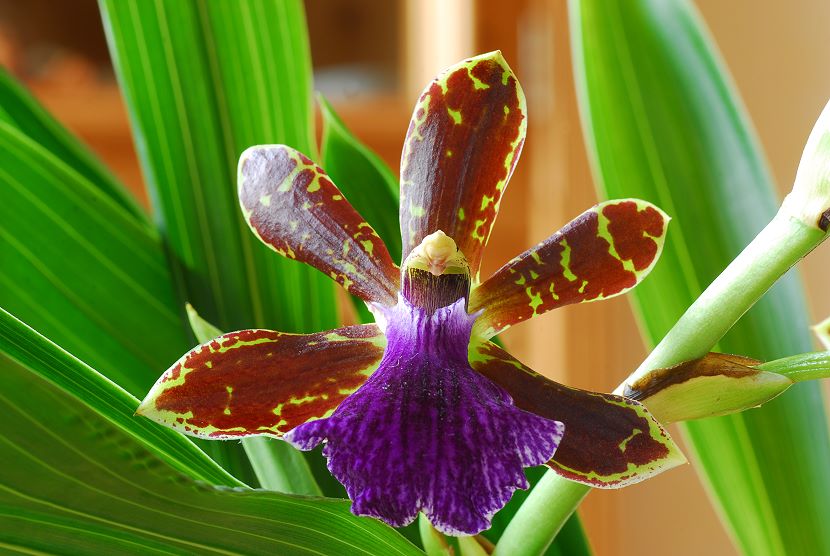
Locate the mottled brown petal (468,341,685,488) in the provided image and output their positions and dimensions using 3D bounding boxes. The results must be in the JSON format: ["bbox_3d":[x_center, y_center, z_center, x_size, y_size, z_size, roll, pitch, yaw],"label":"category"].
[{"bbox_3d":[0.019,0.019,0.406,0.033,0.013,0.008,26,0,1],"label":"mottled brown petal"}]

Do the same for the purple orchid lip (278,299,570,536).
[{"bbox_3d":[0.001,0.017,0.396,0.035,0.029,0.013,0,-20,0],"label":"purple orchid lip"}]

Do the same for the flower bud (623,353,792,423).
[{"bbox_3d":[0.039,0.015,0.415,0.022,0.007,0.007,-7,0,0],"label":"flower bud"}]

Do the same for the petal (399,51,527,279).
[{"bbox_3d":[0.006,-0.014,0.408,0.015,0.031,0.008,10,0,0],"label":"petal"}]

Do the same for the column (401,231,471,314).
[{"bbox_3d":[0.003,-0.001,0.400,0.009,0.011,0.009,0,-6,0],"label":"column"}]

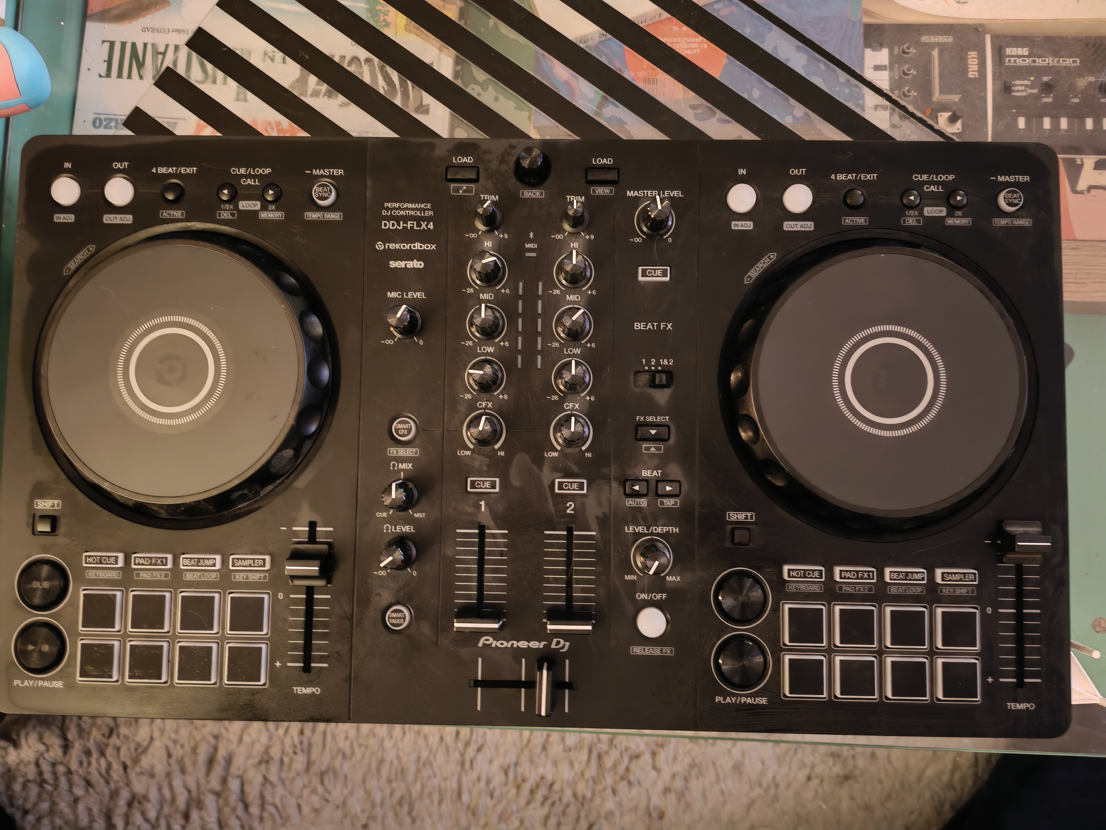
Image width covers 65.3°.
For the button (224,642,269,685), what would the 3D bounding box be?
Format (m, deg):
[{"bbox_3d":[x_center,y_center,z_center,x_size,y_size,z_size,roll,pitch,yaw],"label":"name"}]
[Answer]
[{"bbox_3d":[-0.138,0.112,0.386,0.019,0.003,0.019,1,86,1],"label":"button"}]

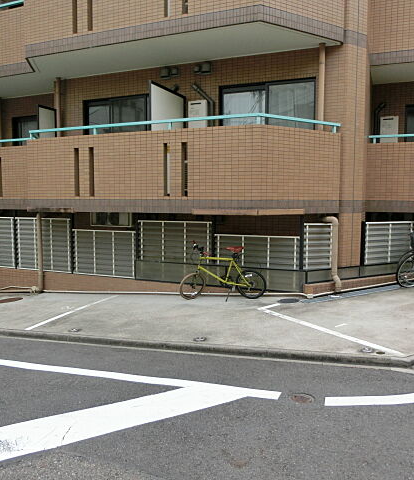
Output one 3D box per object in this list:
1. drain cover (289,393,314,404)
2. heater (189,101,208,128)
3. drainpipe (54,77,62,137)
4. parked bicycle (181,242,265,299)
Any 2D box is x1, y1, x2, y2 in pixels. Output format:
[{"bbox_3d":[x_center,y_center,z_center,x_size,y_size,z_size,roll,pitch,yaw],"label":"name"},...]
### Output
[{"bbox_3d":[0.749,1.270,3.515,0.200,0.030,0.200,-2,3,0],"label":"drain cover"},{"bbox_3d":[-0.137,-2.198,8.012,0.345,0.570,0.210,2,5,23],"label":"heater"},{"bbox_3d":[-3.022,-2.567,9.083,0.095,1.441,0.095,2,5,23],"label":"drainpipe"},{"bbox_3d":[0.265,0.490,7.120,1.430,0.930,0.460,-2,4,19],"label":"parked bicycle"}]

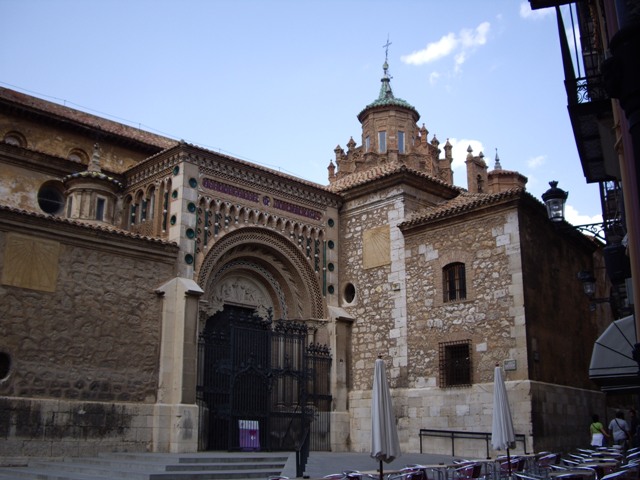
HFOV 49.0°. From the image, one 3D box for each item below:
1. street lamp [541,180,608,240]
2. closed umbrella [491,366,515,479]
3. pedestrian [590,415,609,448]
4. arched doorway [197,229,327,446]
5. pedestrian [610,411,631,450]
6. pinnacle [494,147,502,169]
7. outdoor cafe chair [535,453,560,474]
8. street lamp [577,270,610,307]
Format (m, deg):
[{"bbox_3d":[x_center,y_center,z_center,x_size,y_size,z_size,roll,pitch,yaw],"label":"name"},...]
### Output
[{"bbox_3d":[4.749,-0.580,13.137,1.120,1.200,0.500,-7,-17,23],"label":"street lamp"},{"bbox_3d":[3.318,3.459,12.573,0.440,2.420,0.440,-2,-16,0],"label":"closed umbrella"},{"bbox_3d":[8.781,6.305,21.980,0.500,1.630,0.320,-7,-17,25],"label":"pedestrian"},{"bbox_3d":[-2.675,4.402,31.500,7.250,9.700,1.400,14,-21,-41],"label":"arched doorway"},{"bbox_3d":[9.305,6.170,21.563,0.560,1.750,0.340,-7,-17,25],"label":"pedestrian"},{"bbox_3d":[9.374,-4.213,37.000,0.420,1.240,0.420,14,-21,-41],"label":"pinnacle"},{"bbox_3d":[5.236,5.216,15.897,0.580,0.760,0.560,14,-21,-41],"label":"outdoor cafe chair"},{"bbox_3d":[7.974,1.413,20.141,1.020,1.120,0.500,-7,-17,23],"label":"street lamp"}]

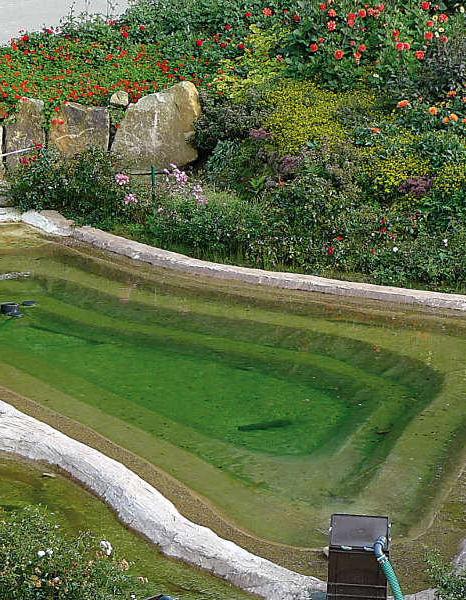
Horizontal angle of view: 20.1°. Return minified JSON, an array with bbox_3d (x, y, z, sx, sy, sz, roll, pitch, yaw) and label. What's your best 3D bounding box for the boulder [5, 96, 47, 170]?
[{"bbox_3d":[-2.884,-2.269,18.300,0.488,1.077,0.550,-4,17,-13],"label":"boulder"}]

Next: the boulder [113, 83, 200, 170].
[{"bbox_3d":[-1.095,-2.488,18.800,1.209,1.211,0.800,-4,17,-13],"label":"boulder"}]

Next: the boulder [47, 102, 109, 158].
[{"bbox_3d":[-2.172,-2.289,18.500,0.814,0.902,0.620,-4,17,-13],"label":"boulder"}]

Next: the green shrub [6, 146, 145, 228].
[{"bbox_3d":[-1.903,-1.396,16.200,1.647,0.880,1.100,0,16,0],"label":"green shrub"}]

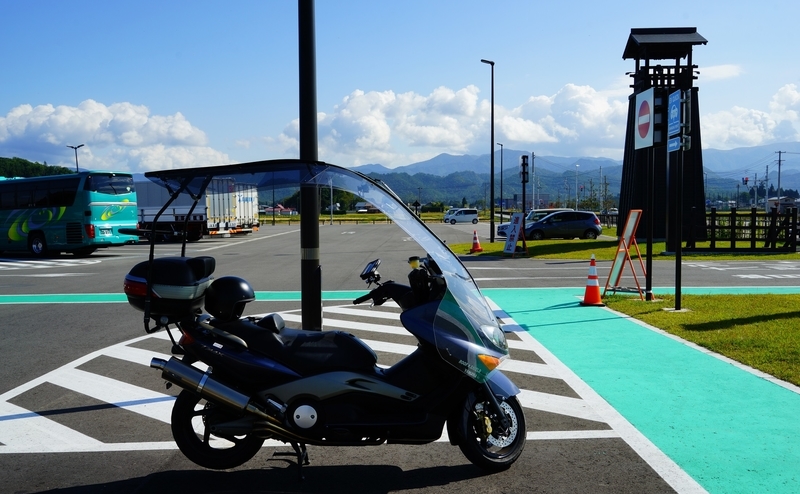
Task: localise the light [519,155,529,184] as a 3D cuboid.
[{"bbox_3d":[3.789,-2.365,23.000,0.300,0.900,0.300,-1,3,-6],"label":"light"}]

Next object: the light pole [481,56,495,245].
[{"bbox_3d":[3.869,-4.206,33.213,0.650,8.050,0.250,-1,3,-17],"label":"light pole"}]

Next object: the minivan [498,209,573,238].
[{"bbox_3d":[8.177,-1.478,45.261,4.600,1.700,1.800,-1,3,-7],"label":"minivan"}]

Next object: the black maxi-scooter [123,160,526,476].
[{"bbox_3d":[-0.415,0.423,4.418,2.330,1.800,0.800,0,3,0],"label":"black maxi-scooter"}]

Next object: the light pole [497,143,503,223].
[{"bbox_3d":[10.005,-6.343,75.813,0.650,8.050,0.250,-1,3,-17],"label":"light pole"}]

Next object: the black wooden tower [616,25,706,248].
[{"bbox_3d":[11.351,-4.866,32.786,2.900,9.200,3.200,0,3,5],"label":"black wooden tower"}]

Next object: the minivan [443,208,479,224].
[{"bbox_3d":[7.091,-3.515,86.458,3.800,1.790,1.600,-1,3,-16],"label":"minivan"}]

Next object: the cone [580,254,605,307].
[{"bbox_3d":[2.957,0.505,11.582,0.380,0.780,0.380,0,3,0],"label":"cone"}]

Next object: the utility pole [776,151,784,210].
[{"bbox_3d":[70.322,-11.650,139.717,1.600,12.200,0.500,0,3,11],"label":"utility pole"}]

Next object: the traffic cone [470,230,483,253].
[{"bbox_3d":[2.566,-0.194,25.284,0.400,0.710,0.400,0,3,0],"label":"traffic cone"}]

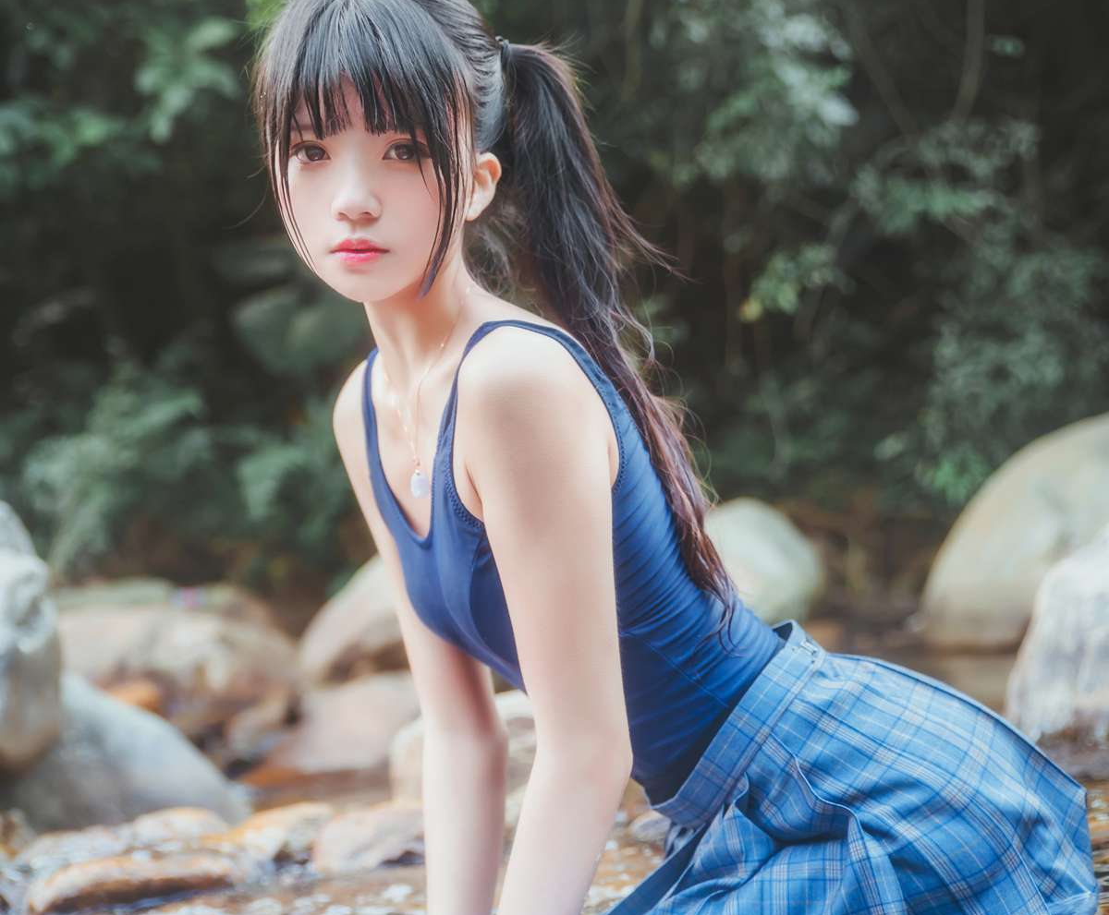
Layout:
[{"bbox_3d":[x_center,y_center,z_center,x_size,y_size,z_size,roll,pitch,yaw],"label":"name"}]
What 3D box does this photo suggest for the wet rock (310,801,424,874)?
[{"bbox_3d":[-0.158,0.350,2.080,0.135,0.065,0.105,0,3,0],"label":"wet rock"}]

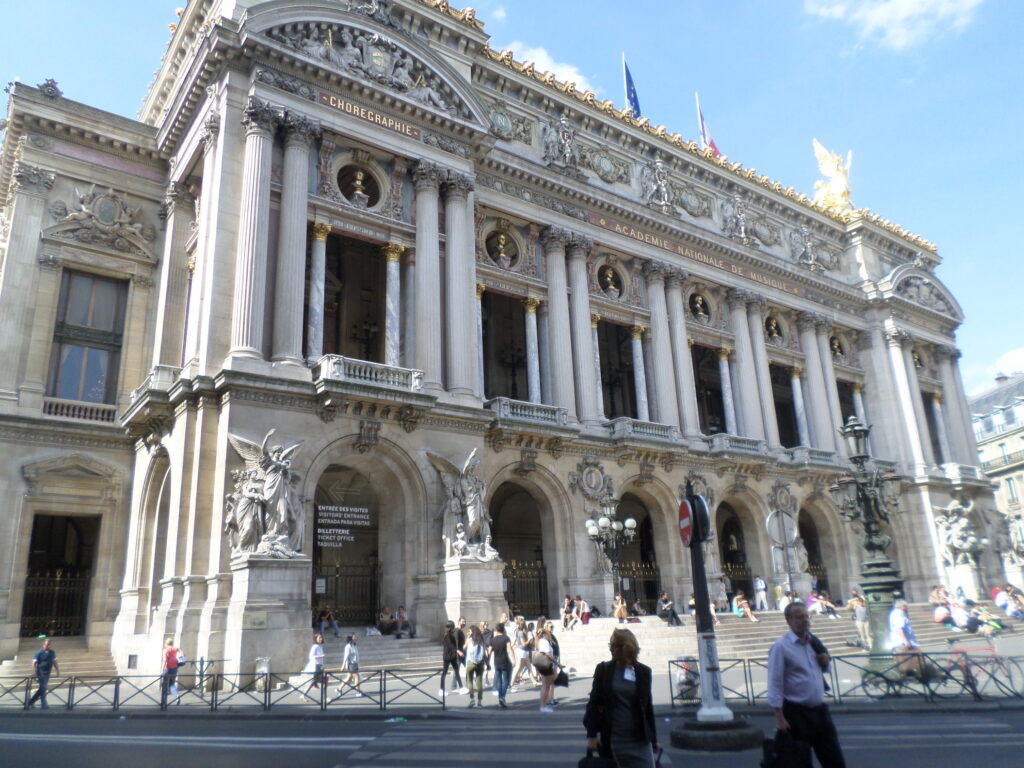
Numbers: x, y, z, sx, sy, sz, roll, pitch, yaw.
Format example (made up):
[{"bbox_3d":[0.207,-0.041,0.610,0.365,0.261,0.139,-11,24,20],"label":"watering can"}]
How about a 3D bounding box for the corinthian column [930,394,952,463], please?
[{"bbox_3d":[32.854,3.339,56.423,0.720,6.127,0.720,10,-20,-34],"label":"corinthian column"}]

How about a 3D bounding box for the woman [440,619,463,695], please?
[{"bbox_3d":[-1.426,6.594,17.890,0.650,1.680,0.500,5,-18,-21],"label":"woman"}]

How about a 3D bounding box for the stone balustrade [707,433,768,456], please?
[{"bbox_3d":[13.001,3.627,42.361,4.250,1.000,1.050,10,-21,-35],"label":"stone balustrade"}]

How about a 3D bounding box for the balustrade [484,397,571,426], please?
[{"bbox_3d":[0.810,1.373,33.658,4.000,0.860,1.050,10,-20,-36],"label":"balustrade"}]

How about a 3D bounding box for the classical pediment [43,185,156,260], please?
[{"bbox_3d":[-18.080,-7.327,32.880,4.500,3.450,0.550,10,-20,-34],"label":"classical pediment"}]

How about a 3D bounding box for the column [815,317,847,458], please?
[{"bbox_3d":[21.857,0.253,50.627,1.280,10.360,1.280,10,-20,-34],"label":"column"}]

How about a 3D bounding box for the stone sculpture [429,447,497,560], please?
[{"bbox_3d":[-1.834,4.765,29.456,2.700,4.478,1.500,10,-21,-35],"label":"stone sculpture"}]

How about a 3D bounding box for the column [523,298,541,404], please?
[{"bbox_3d":[1.056,-1.438,36.642,0.720,6.127,0.720,-2,-17,-1],"label":"column"}]

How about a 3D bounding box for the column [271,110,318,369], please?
[{"bbox_3d":[-8.242,-5.385,27.920,1.270,10.400,1.270,10,-20,-36],"label":"column"}]

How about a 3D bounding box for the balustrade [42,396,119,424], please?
[{"bbox_3d":[-17.094,1.037,29.337,2.600,0.750,0.300,10,-20,-36],"label":"balustrade"}]

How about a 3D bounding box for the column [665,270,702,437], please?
[{"bbox_3d":[9.763,-1.791,42.345,1.280,10.360,1.280,10,-20,-34],"label":"column"}]

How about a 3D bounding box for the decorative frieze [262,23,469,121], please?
[{"bbox_3d":[-6.027,-14.051,31.969,10.900,3.600,1.600,10,-20,-36],"label":"decorative frieze"}]

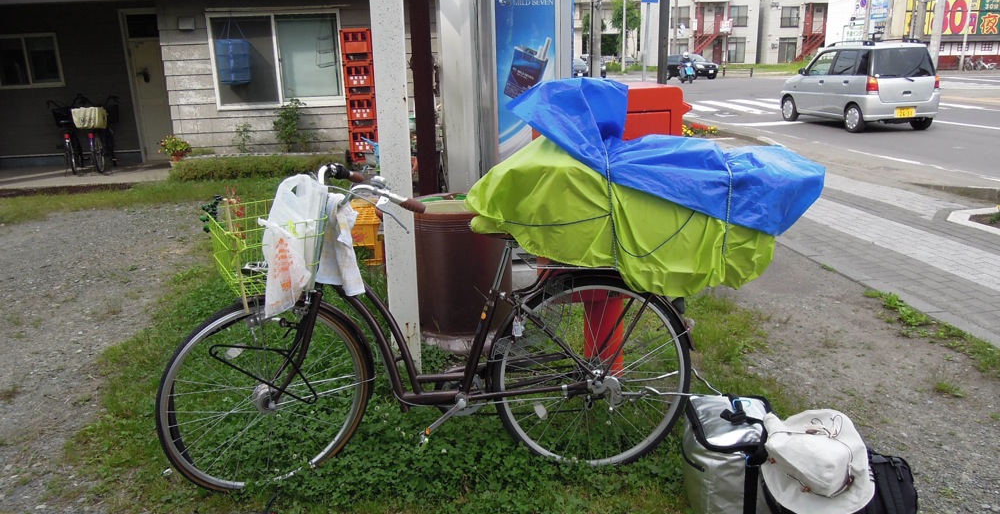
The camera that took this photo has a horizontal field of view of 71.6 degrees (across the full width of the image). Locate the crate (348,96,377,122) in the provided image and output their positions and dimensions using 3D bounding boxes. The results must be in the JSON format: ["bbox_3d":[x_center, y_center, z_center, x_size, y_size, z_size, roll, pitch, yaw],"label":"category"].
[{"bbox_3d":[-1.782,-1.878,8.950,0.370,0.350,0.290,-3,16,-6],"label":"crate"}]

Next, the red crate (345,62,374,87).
[{"bbox_3d":[-1.773,-2.269,8.750,0.360,0.360,0.280,-3,16,-4],"label":"red crate"}]

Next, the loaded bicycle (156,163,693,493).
[{"bbox_3d":[-0.236,0.262,2.295,1.790,1.080,0.600,-3,16,-3],"label":"loaded bicycle"}]

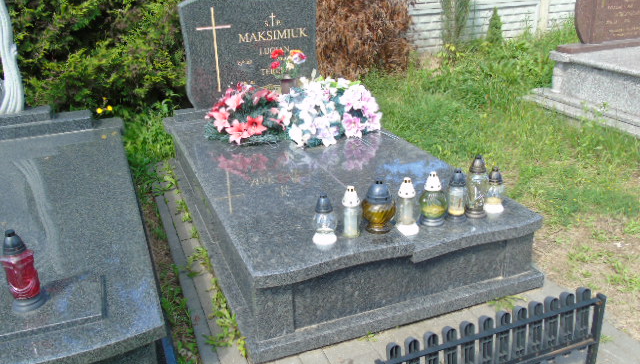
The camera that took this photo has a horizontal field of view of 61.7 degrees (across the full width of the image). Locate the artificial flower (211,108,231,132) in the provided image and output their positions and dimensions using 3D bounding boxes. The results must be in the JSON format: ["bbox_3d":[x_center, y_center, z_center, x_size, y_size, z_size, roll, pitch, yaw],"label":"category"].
[{"bbox_3d":[-0.654,-0.405,3.527,0.130,0.150,0.110,7,23,17],"label":"artificial flower"}]

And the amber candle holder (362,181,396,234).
[{"bbox_3d":[0.257,0.098,2.261,0.135,0.228,0.135,0,22,0],"label":"amber candle holder"}]

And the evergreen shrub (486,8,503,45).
[{"bbox_3d":[2.098,-1.836,6.362,0.190,0.458,0.190,-9,23,-21],"label":"evergreen shrub"}]

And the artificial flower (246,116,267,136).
[{"bbox_3d":[-0.418,-0.372,3.528,0.130,0.135,0.100,-3,22,-6],"label":"artificial flower"}]

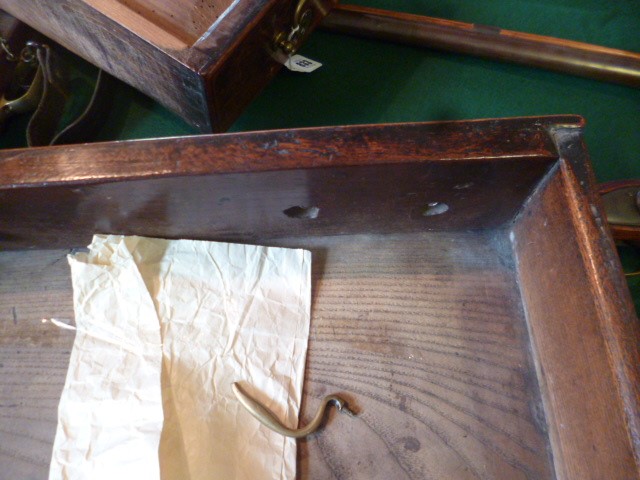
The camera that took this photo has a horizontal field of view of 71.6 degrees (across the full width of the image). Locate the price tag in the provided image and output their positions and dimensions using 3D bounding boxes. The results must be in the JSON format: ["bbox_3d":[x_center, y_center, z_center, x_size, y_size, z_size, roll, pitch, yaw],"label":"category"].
[{"bbox_3d":[-0.013,-0.140,0.353,0.026,0.002,0.016,21,62,12],"label":"price tag"}]

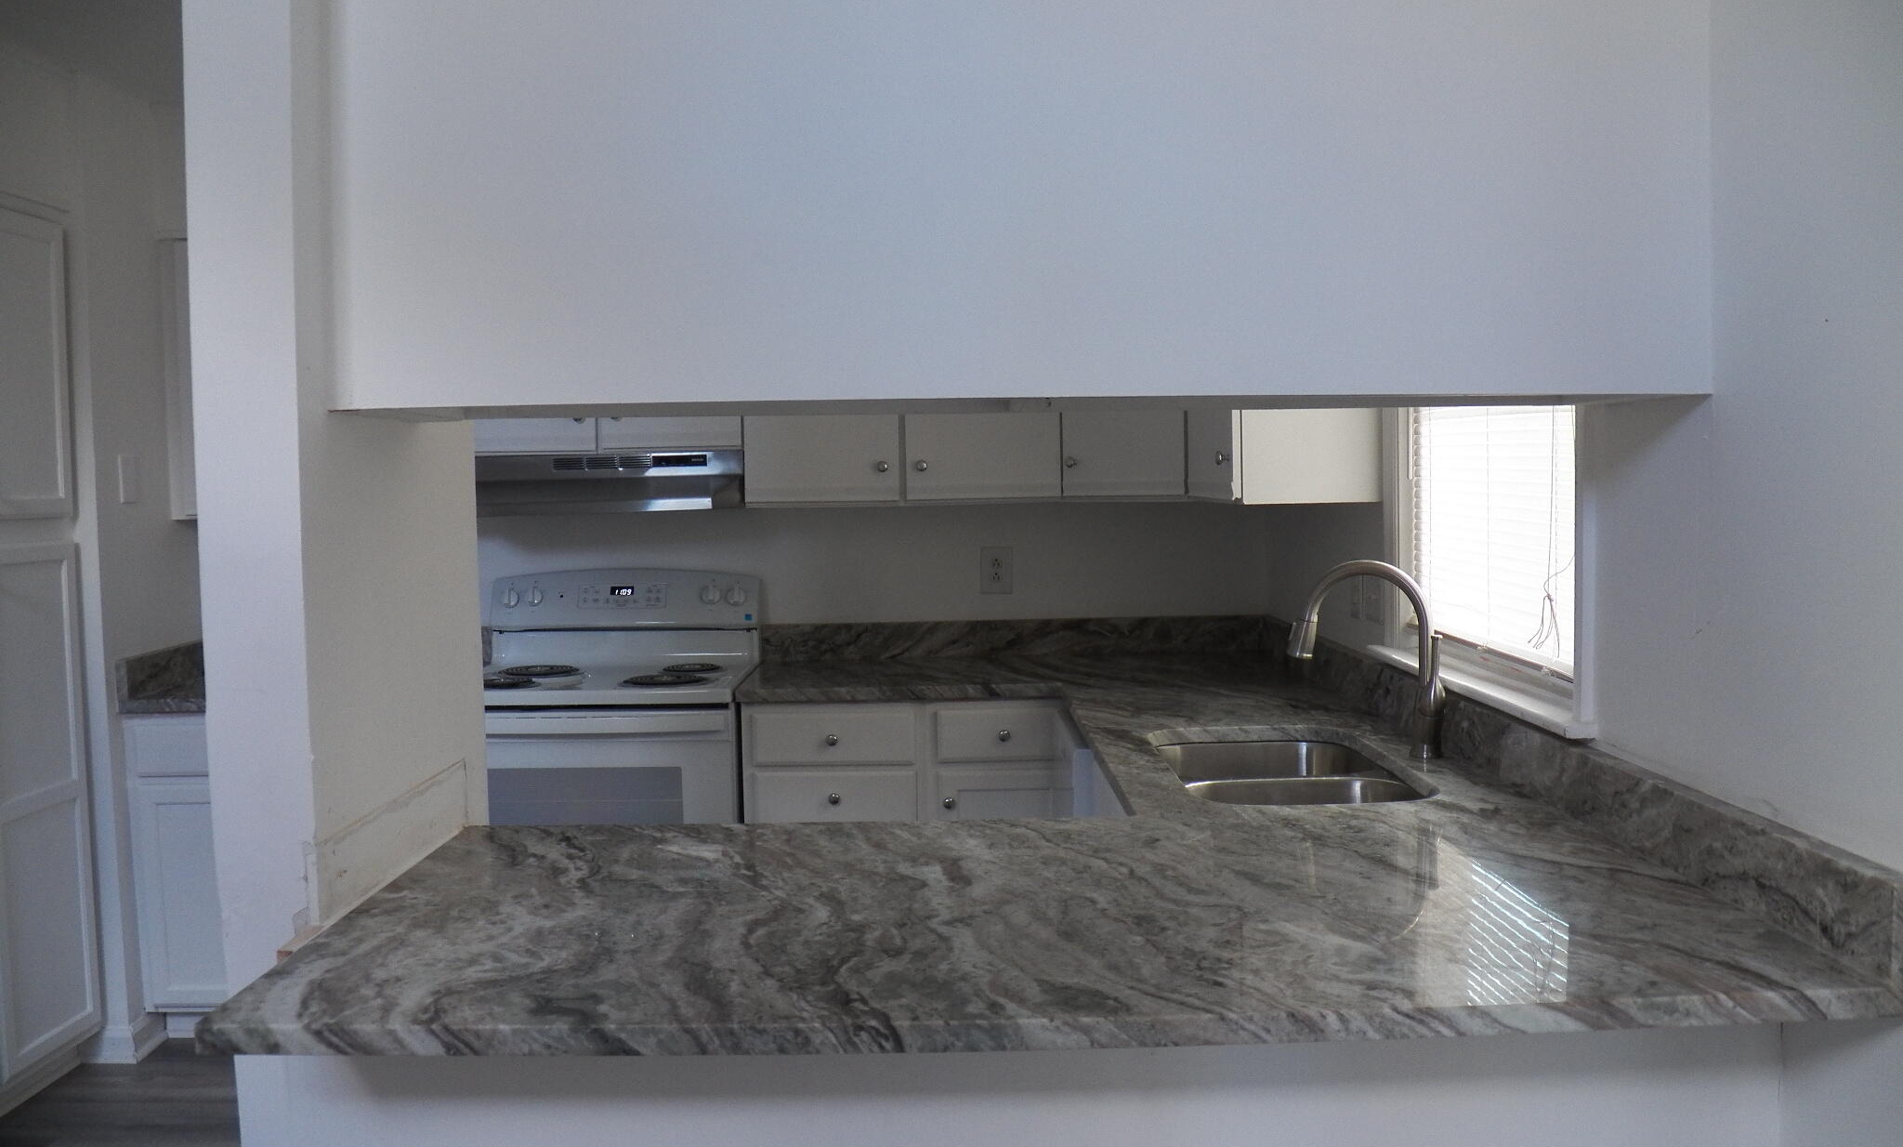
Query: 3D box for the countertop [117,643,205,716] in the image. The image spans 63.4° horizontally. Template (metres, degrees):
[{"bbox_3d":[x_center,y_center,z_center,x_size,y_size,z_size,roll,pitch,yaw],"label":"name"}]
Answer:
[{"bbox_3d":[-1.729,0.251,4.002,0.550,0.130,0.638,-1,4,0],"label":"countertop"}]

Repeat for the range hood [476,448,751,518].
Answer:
[{"bbox_3d":[-0.897,-0.235,4.065,0.756,0.150,0.462,-1,4,0],"label":"range hood"}]

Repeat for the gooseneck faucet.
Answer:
[{"bbox_3d":[0.719,0.147,2.675,0.280,0.348,0.074,-1,4,0],"label":"gooseneck faucet"}]

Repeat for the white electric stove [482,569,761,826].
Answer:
[{"bbox_3d":[-0.885,0.588,3.994,0.756,1.186,0.668,-1,4,0],"label":"white electric stove"}]

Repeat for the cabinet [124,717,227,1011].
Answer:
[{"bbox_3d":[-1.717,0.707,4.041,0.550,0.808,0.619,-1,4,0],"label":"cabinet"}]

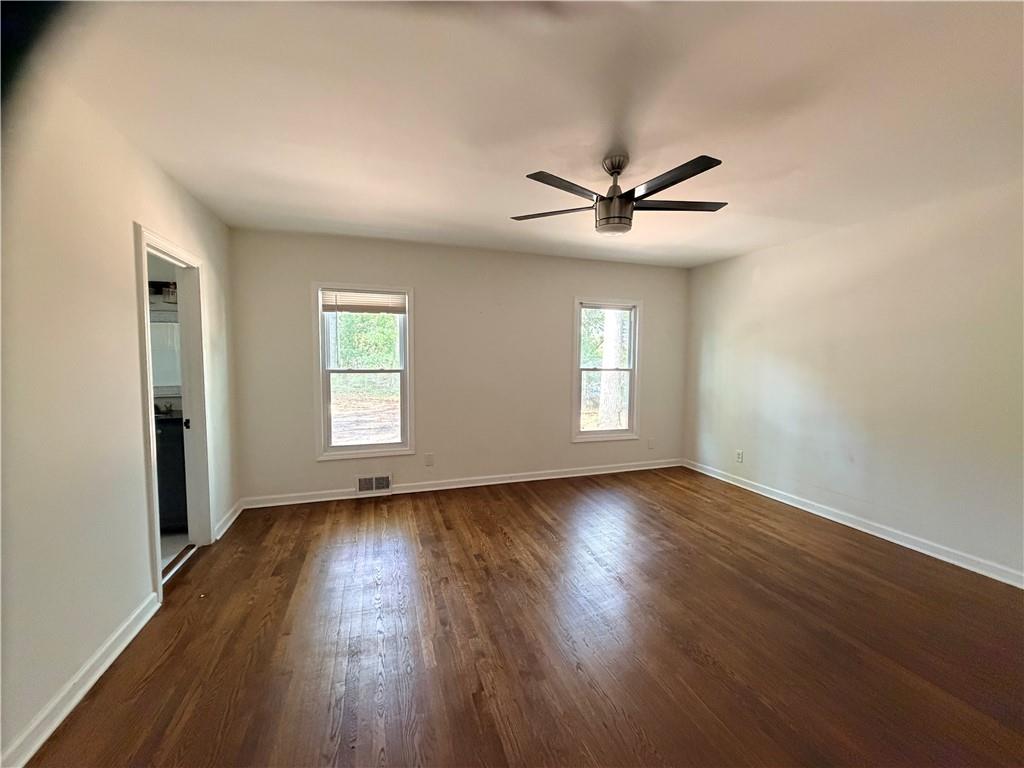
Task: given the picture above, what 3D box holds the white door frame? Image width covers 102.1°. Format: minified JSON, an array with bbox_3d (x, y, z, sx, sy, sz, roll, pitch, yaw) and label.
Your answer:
[{"bbox_3d":[-2.158,0.178,2.632,0.144,2.097,0.866,-1,4,-18],"label":"white door frame"}]

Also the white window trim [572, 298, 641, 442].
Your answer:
[{"bbox_3d":[1.139,-0.159,4.988,0.914,1.692,0.099,-1,4,-18],"label":"white window trim"}]

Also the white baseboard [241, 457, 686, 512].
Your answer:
[{"bbox_3d":[-0.138,1.058,4.604,4.976,0.102,0.027,-1,4,-18],"label":"white baseboard"}]

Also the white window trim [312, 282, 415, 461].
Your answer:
[{"bbox_3d":[-1.452,-0.104,4.128,0.921,1.680,0.099,-1,4,-18],"label":"white window trim"}]

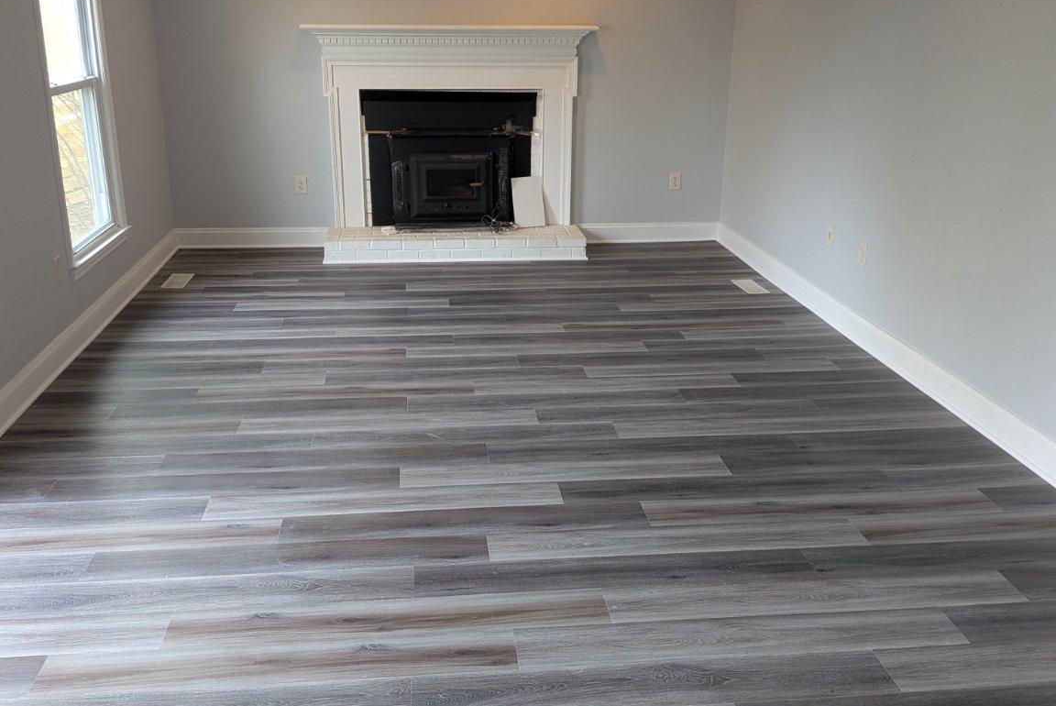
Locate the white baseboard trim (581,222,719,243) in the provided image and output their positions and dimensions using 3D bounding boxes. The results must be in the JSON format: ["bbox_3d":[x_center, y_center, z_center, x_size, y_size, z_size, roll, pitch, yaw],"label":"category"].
[{"bbox_3d":[0.883,-0.878,7.114,1.053,0.136,0.020,-2,19,-7],"label":"white baseboard trim"}]

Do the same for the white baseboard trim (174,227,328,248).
[{"bbox_3d":[-1.915,-0.798,6.791,1.032,0.141,0.020,-2,19,-7],"label":"white baseboard trim"}]

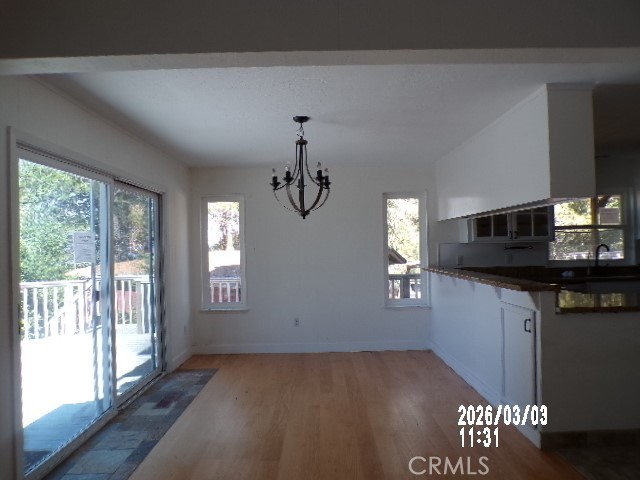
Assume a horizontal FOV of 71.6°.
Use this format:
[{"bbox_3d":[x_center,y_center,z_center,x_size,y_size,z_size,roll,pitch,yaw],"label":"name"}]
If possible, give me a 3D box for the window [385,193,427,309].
[{"bbox_3d":[1.134,0.124,5.818,0.560,1.480,0.100,-1,-1,-1],"label":"window"}]

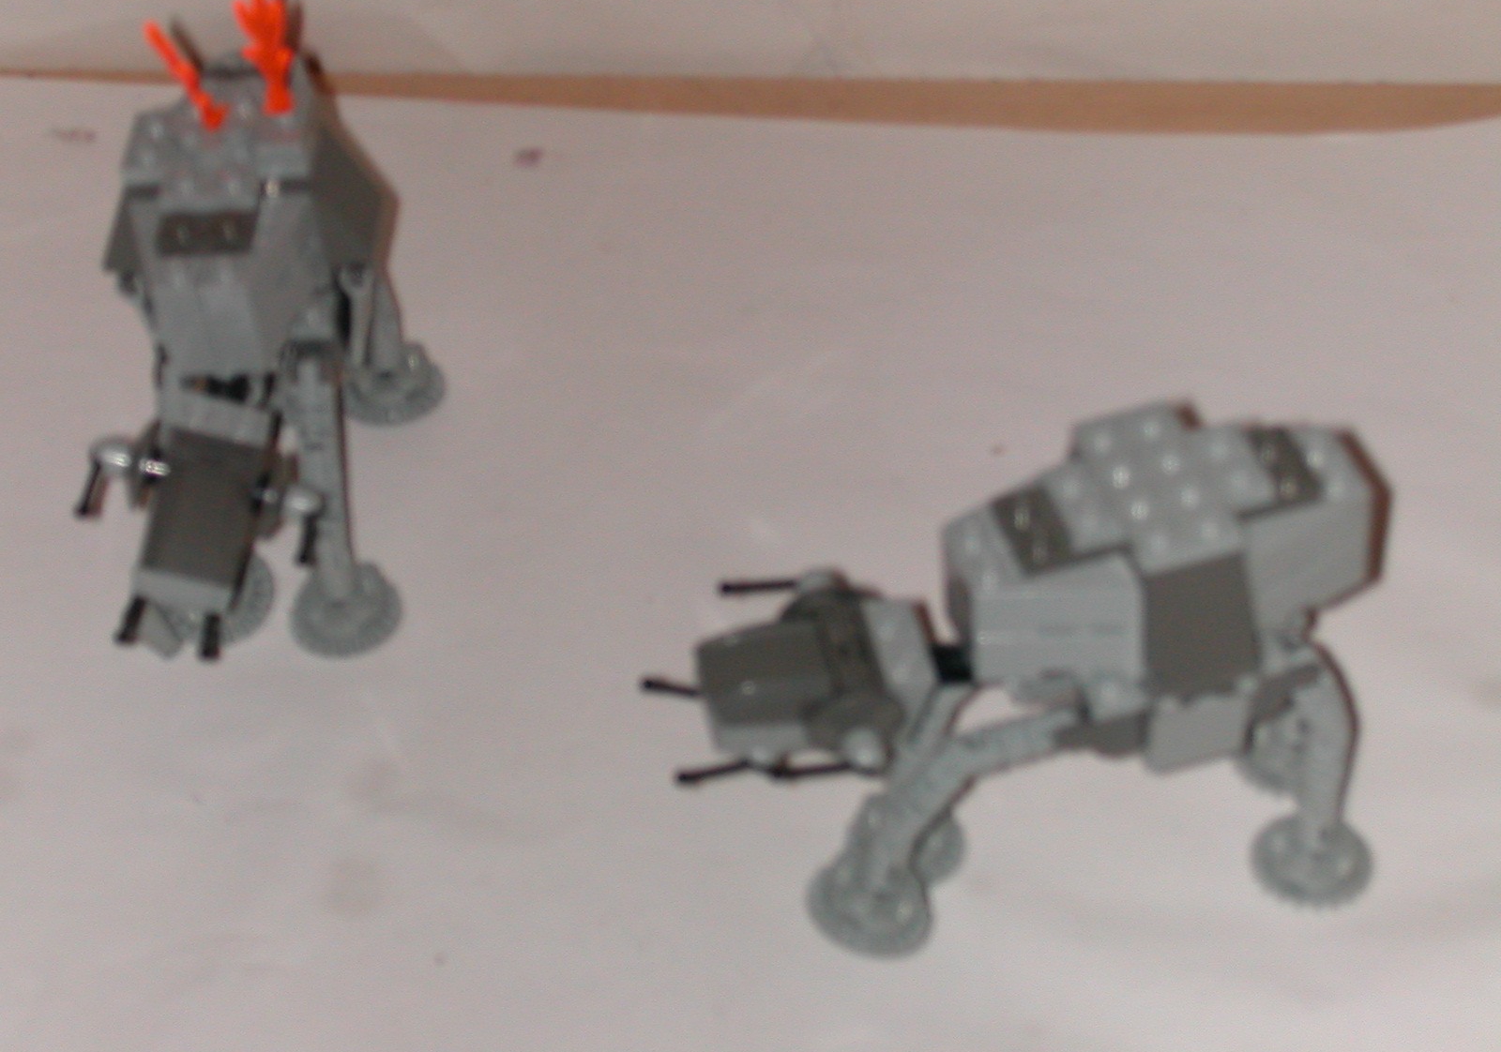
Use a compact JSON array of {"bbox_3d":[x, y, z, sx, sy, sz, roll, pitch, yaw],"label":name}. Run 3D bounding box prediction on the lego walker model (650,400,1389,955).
[{"bbox_3d":[0.044,0.029,0.526,0.119,0.081,0.046,-14,44,-9],"label":"lego walker model"}]

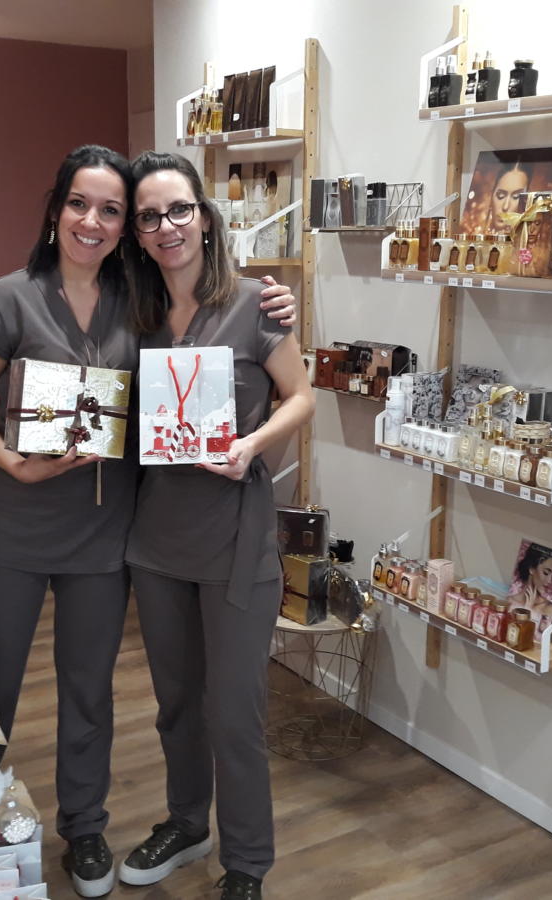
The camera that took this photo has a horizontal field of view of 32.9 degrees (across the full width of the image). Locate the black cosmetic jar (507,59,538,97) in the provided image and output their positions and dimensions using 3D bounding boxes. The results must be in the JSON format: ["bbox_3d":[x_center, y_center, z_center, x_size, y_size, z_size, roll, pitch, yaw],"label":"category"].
[{"bbox_3d":[0.603,-0.907,2.290,0.051,0.080,0.051,-8,15,-35],"label":"black cosmetic jar"}]

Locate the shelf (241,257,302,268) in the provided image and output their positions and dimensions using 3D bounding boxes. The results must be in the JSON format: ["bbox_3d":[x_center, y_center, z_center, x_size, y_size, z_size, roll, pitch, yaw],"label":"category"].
[{"bbox_3d":[-0.178,-0.689,3.404,0.255,0.024,0.622,-8,15,-35],"label":"shelf"}]

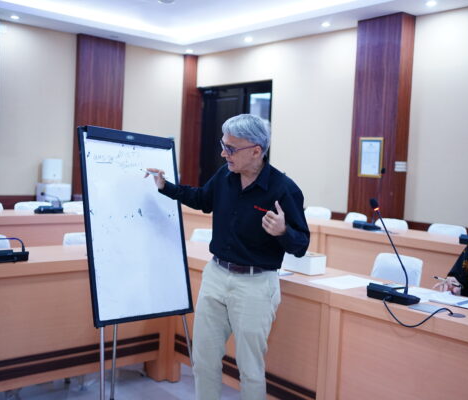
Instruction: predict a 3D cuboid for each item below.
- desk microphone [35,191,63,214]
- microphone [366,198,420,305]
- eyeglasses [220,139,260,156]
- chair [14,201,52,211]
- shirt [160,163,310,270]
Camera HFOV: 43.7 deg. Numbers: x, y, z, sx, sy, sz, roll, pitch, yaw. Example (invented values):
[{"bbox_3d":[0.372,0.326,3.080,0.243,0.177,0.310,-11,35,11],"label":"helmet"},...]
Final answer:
[{"bbox_3d":[-1.499,0.024,4.736,0.235,0.160,0.135,-1,5,-40],"label":"desk microphone"},{"bbox_3d":[0.695,0.221,2.595,0.150,0.435,0.270,-1,5,-41],"label":"microphone"},{"bbox_3d":[0.036,-0.238,2.559,0.140,0.045,0.140,-16,29,-27],"label":"eyeglasses"},{"bbox_3d":[-1.696,0.448,5.160,0.450,0.820,0.500,-1,5,-41],"label":"chair"},{"bbox_3d":[-0.002,0.069,2.610,0.700,0.470,0.320,4,4,27],"label":"shirt"}]

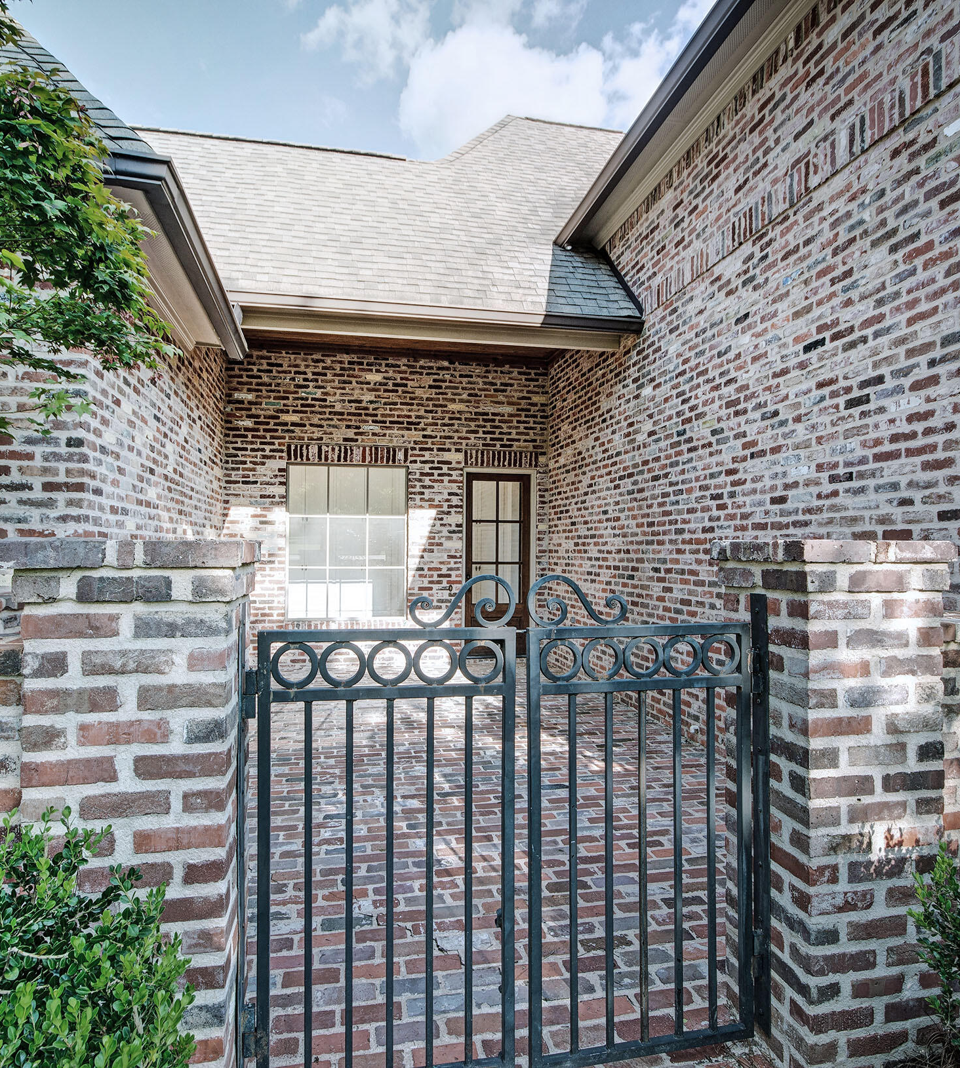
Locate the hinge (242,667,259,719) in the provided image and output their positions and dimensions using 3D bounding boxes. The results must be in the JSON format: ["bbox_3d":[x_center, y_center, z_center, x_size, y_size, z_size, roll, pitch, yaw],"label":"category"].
[{"bbox_3d":[-0.624,0.434,1.824,0.044,0.134,0.040,0,-1,-11],"label":"hinge"}]

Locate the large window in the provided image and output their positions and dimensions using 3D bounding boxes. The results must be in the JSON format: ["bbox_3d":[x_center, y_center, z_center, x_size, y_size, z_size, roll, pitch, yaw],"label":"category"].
[{"bbox_3d":[-1.707,0.114,8.638,1.530,1.960,0.100,0,-1,-11],"label":"large window"}]

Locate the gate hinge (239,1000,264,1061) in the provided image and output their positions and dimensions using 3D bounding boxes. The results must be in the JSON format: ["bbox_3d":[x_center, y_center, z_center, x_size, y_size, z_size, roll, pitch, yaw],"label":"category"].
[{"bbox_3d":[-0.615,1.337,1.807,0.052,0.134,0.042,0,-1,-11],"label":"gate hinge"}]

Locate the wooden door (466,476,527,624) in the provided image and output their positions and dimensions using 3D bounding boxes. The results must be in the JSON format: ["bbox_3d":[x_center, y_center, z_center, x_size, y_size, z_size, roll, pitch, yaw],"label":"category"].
[{"bbox_3d":[0.255,0.421,9.039,0.910,2.440,0.060,0,-1,-11],"label":"wooden door"}]

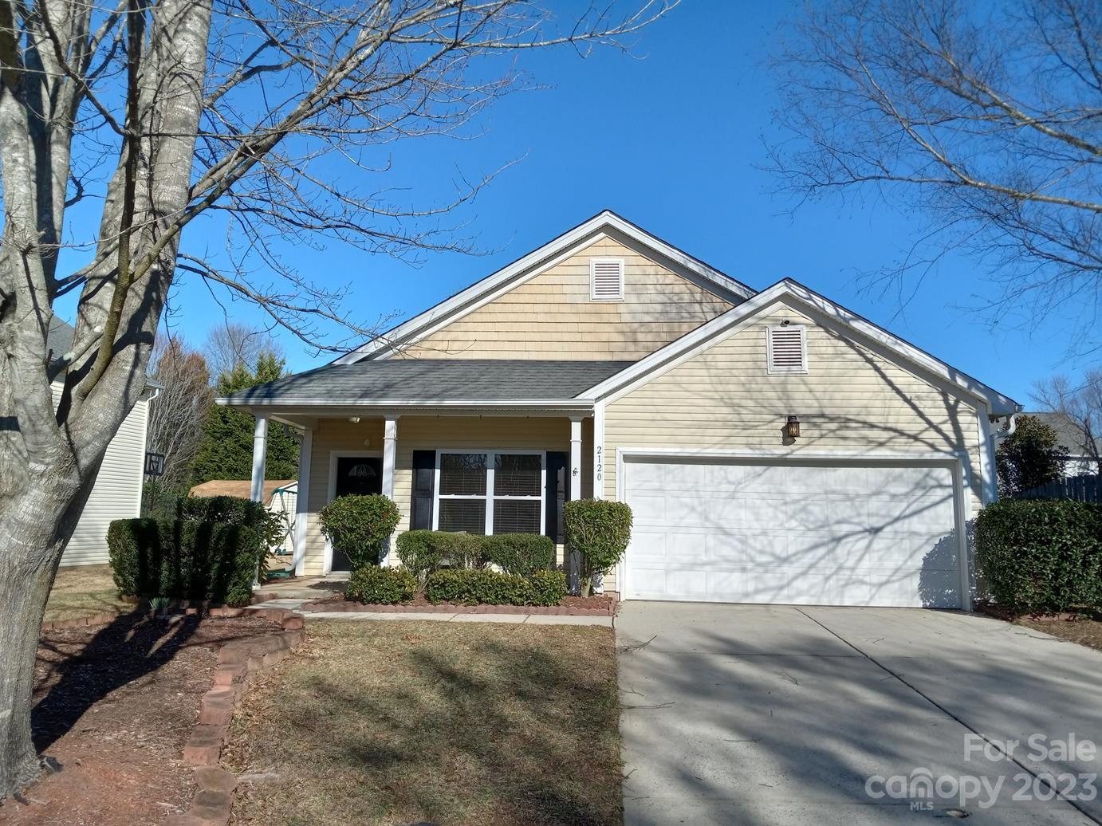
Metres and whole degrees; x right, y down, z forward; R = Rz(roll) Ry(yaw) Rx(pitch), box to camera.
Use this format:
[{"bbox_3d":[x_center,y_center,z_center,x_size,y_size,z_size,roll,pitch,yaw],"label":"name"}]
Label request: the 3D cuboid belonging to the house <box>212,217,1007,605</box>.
[{"bbox_3d":[1.217,0.485,18.874,11.800,6.550,12.500,1,-9,4],"label":"house"}]

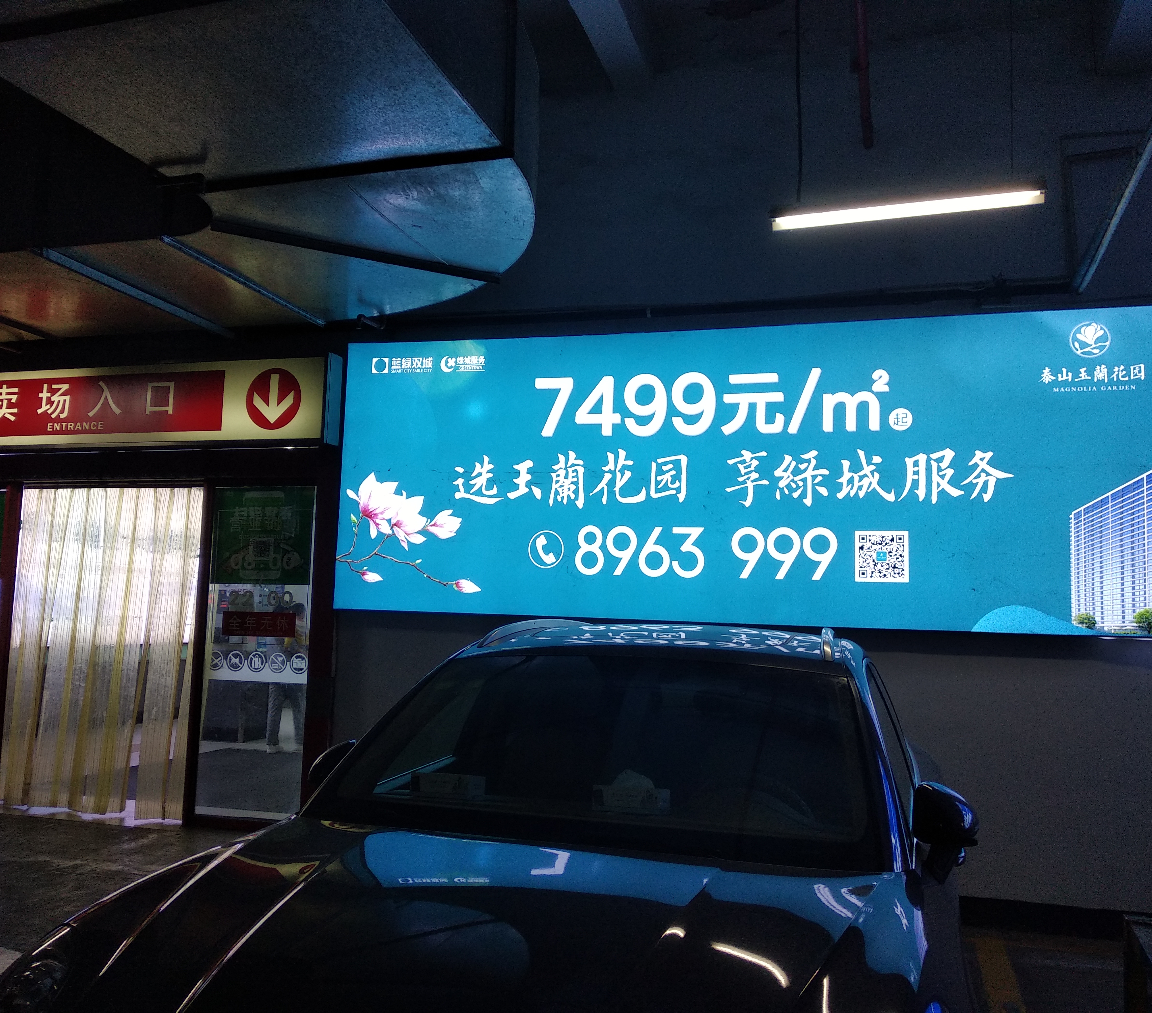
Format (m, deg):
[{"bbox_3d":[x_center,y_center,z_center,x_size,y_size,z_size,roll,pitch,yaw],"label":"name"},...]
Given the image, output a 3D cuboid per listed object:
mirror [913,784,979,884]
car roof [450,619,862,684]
[{"bbox_3d":[1.021,0.899,2.813,0.173,0.255,0.170,0,-6,17],"label":"mirror"},{"bbox_3d":[0.487,0.593,4.350,1.435,0.175,1.720,0,-6,17],"label":"car roof"}]

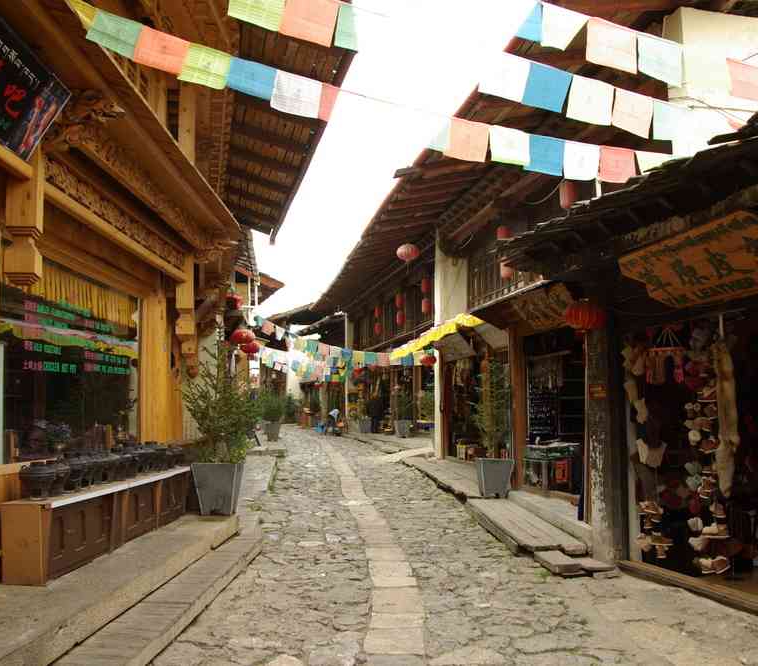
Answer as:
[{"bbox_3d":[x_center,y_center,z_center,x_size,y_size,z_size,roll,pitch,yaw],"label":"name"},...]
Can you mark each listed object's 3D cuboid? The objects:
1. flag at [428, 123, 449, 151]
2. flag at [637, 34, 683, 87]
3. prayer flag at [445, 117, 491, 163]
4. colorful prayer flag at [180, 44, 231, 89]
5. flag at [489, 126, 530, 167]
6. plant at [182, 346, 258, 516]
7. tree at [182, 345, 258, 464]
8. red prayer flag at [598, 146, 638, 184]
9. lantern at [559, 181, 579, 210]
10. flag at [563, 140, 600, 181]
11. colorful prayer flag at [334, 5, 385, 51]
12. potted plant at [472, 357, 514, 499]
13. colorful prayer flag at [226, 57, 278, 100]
[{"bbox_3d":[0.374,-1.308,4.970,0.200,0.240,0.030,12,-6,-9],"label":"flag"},{"bbox_3d":[1.476,-1.434,3.950,0.270,0.225,0.030,8,-6,-13],"label":"flag"},{"bbox_3d":[0.589,-1.282,5.000,0.265,0.250,0.030,12,-6,-9],"label":"prayer flag"},{"bbox_3d":[-0.971,-1.490,4.200,0.245,0.205,0.030,14,-4,-11],"label":"colorful prayer flag"},{"bbox_3d":[0.800,-1.143,4.600,0.250,0.220,0.030,8,-6,-11],"label":"flag"},{"bbox_3d":[-1.520,0.935,7.200,0.720,1.640,0.680,0,-5,-2],"label":"plant"},{"bbox_3d":[-1.520,0.686,7.200,0.720,1.160,0.680,0,-5,-2],"label":"tree"},{"bbox_3d":[1.659,-1.160,5.200,0.270,0.235,0.030,4,-5,-10],"label":"red prayer flag"},{"bbox_3d":[2.303,-1.667,9.100,0.215,0.350,0.215,0,-5,-2],"label":"lantern"},{"bbox_3d":[1.268,-1.072,4.700,0.235,0.225,0.030,3,-5,-11],"label":"flag"},{"bbox_3d":[-0.102,-1.678,4.150,0.270,0.230,0.030,11,-7,-14],"label":"colorful prayer flag"},{"bbox_3d":[1.487,1.240,9.750,0.530,1.800,0.530,0,-5,-2],"label":"potted plant"},{"bbox_3d":[-0.792,-1.593,4.700,0.280,0.215,0.030,13,-6,-9],"label":"colorful prayer flag"}]

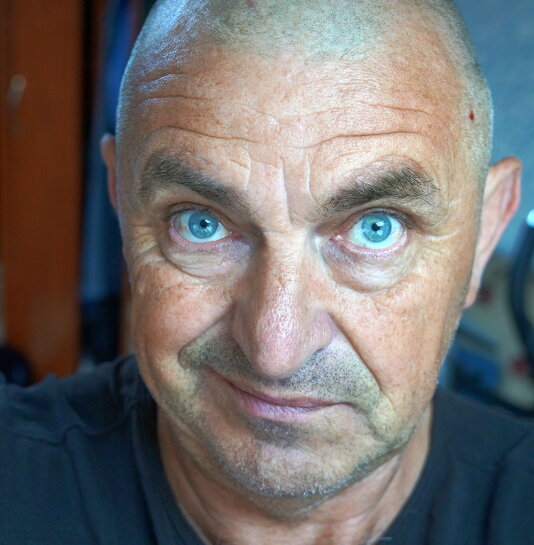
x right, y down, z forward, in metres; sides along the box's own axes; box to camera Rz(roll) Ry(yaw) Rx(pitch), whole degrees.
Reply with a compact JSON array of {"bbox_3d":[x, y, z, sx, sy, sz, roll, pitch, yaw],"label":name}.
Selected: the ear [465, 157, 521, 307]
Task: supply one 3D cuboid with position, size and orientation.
[{"bbox_3d":[0.105,-0.019,0.469,0.030,0.070,0.037,3,16,5],"label":"ear"}]

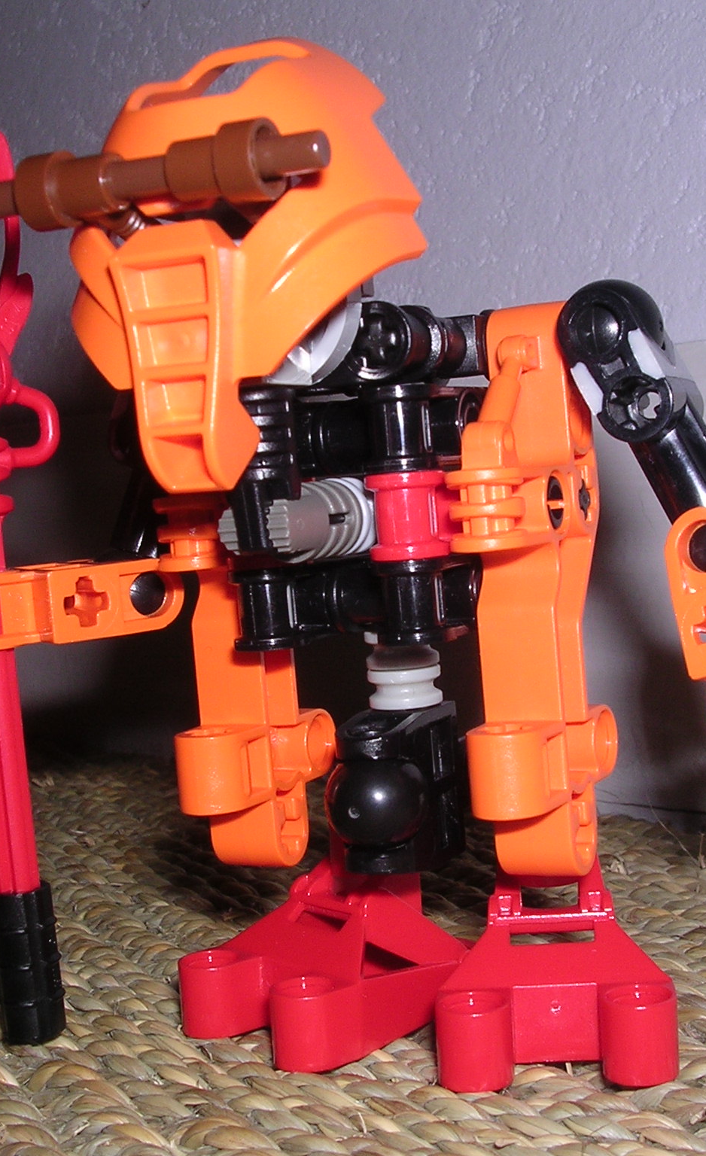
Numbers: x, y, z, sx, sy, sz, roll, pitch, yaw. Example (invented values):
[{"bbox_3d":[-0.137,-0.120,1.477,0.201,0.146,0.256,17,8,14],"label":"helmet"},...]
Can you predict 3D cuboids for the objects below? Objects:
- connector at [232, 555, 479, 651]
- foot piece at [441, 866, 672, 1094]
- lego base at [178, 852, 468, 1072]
[{"bbox_3d":[0.001,0.002,0.167,0.024,0.008,0.016,-3,3,27],"label":"connector"},{"bbox_3d":[0.021,0.037,0.178,0.024,0.022,0.036,-1,1,5],"label":"foot piece"},{"bbox_3d":[0.002,0.037,0.185,0.036,0.022,0.024,-2,2,-41],"label":"lego base"}]

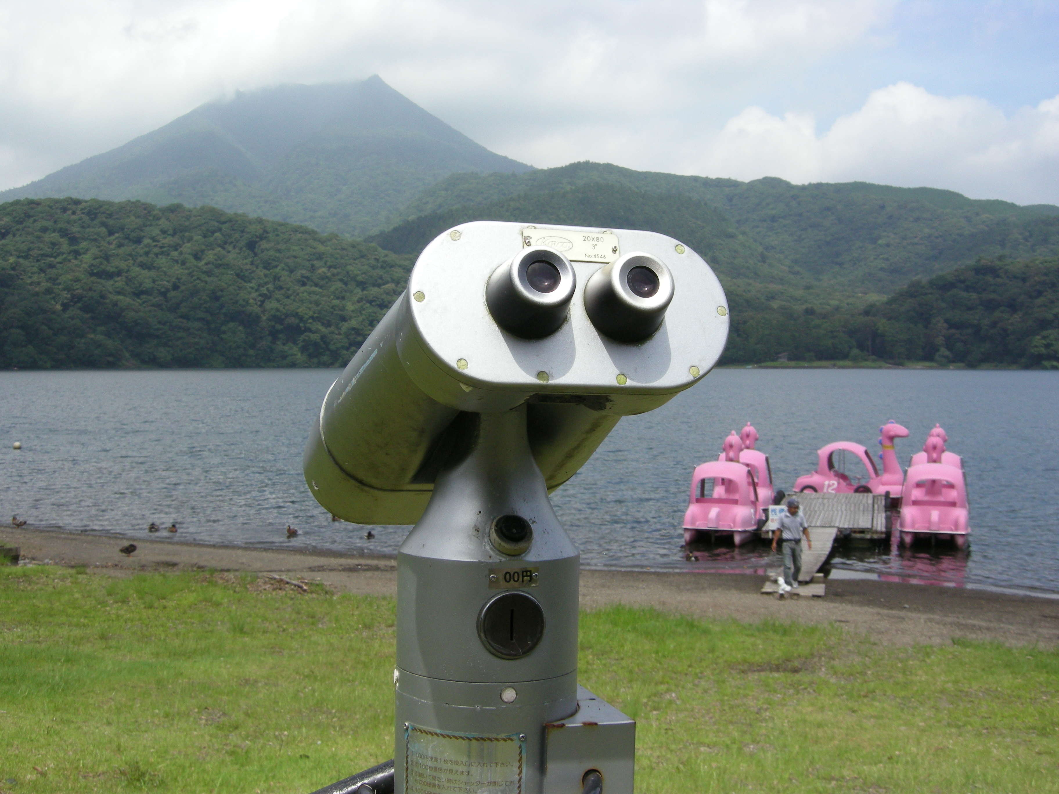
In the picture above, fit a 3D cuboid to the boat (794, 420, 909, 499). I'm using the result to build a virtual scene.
[{"bbox_3d":[9.839,1.978,38.200,3.400,2.550,1.680,0,2,16],"label":"boat"}]

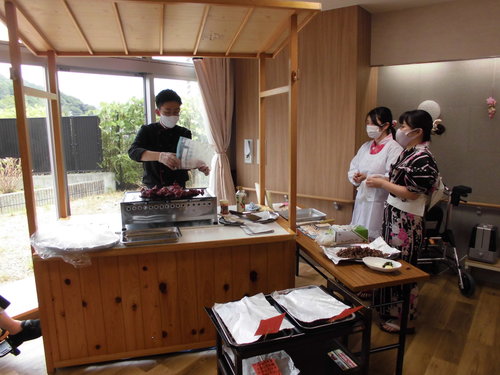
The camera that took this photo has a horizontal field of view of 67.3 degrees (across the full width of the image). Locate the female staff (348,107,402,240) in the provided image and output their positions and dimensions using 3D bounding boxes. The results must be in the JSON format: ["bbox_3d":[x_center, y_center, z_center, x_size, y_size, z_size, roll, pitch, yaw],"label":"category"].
[{"bbox_3d":[1.092,0.134,3.247,0.420,1.620,0.500,-4,10,-20],"label":"female staff"}]

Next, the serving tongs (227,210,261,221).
[{"bbox_3d":[-0.035,0.221,2.973,0.319,0.035,0.080,13,15,32],"label":"serving tongs"}]

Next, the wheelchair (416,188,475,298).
[{"bbox_3d":[1.595,0.446,3.410,0.580,0.940,0.670,-1,9,-4],"label":"wheelchair"}]

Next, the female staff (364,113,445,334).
[{"bbox_3d":[1.113,0.246,2.718,0.500,1.570,0.470,0,9,3],"label":"female staff"}]

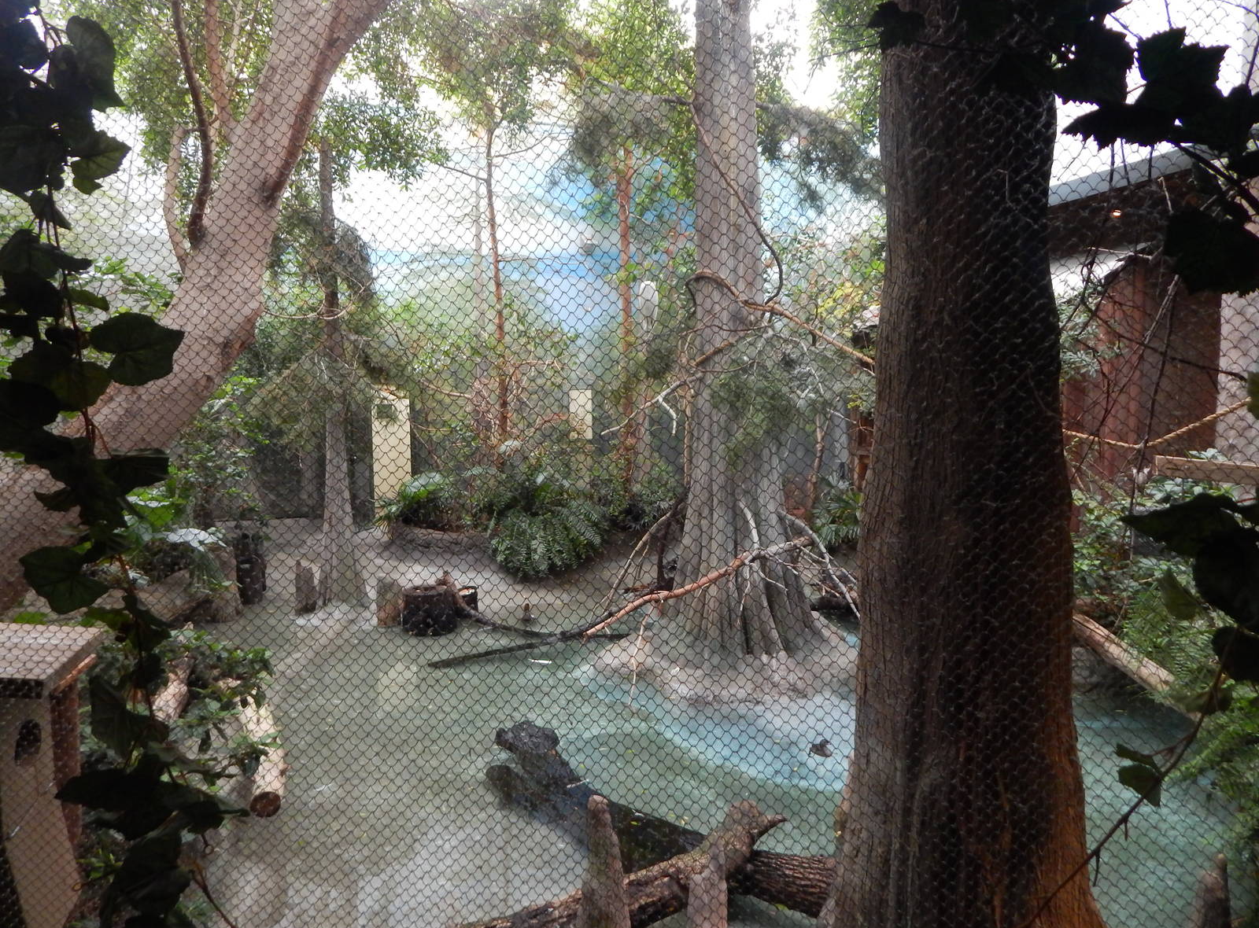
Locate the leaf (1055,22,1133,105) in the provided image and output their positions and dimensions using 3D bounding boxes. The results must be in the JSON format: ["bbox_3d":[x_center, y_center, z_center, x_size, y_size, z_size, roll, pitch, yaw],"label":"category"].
[{"bbox_3d":[0.476,-0.411,0.820,0.081,0.085,0.030,0,3,0],"label":"leaf"}]

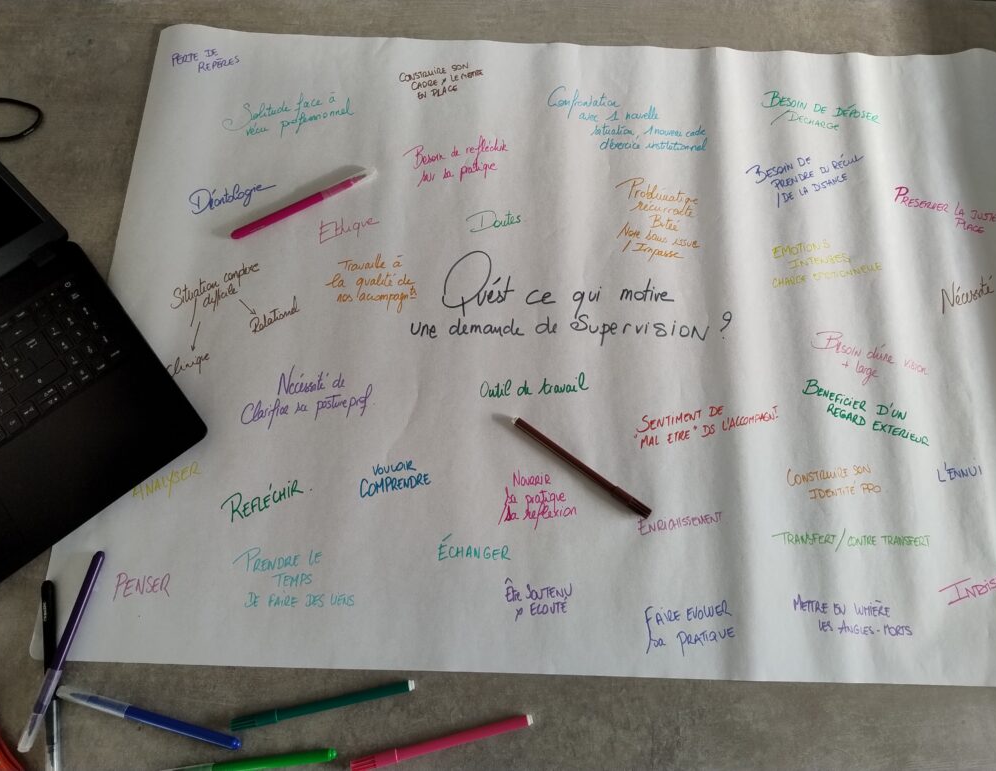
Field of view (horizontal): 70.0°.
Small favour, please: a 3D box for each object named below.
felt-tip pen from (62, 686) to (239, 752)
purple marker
[{"bbox_3d":[-0.279,0.265,0.567,0.155,0.010,0.010,15,72,3],"label":"felt-tip pen"},{"bbox_3d":[-0.350,0.210,0.573,0.010,0.010,0.154,9,66,1],"label":"purple marker"}]

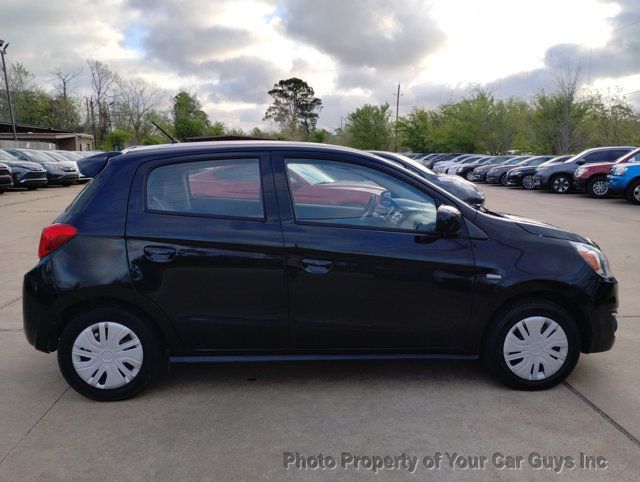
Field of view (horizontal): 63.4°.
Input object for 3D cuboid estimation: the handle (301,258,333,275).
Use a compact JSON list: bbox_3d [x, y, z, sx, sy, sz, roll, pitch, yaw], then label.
[{"bbox_3d":[-0.014,0.140,2.846,0.170,0.090,0.050,0,9,-3],"label":"handle"}]

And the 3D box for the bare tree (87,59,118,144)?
[{"bbox_3d":[-27.363,-16.308,66.241,4.197,13.430,4.197,0,9,0],"label":"bare tree"}]

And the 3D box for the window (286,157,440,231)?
[{"bbox_3d":[0.233,-0.258,2.900,0.861,0.439,0.040,0,-13,-3],"label":"window"}]

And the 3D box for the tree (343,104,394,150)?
[{"bbox_3d":[5.546,-11.908,58.852,5.786,7.404,5.786,0,9,0],"label":"tree"}]

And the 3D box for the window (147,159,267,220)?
[{"bbox_3d":[-0.627,-0.290,2.857,0.646,0.356,0.040,0,-13,-3],"label":"window"}]

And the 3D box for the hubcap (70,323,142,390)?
[{"bbox_3d":[-1.181,0.639,2.908,0.391,0.391,0.055,0,9,-3],"label":"hubcap"}]

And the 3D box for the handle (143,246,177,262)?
[{"bbox_3d":[-0.857,0.072,2.785,0.173,0.090,0.050,0,9,-3],"label":"handle"}]

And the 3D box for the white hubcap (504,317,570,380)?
[{"bbox_3d":[1.265,0.627,3.053,0.391,0.391,0.055,0,9,-3],"label":"white hubcap"}]

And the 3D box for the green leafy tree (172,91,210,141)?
[{"bbox_3d":[-15.605,-13.700,63.626,4.764,9.225,4.764,0,9,0],"label":"green leafy tree"}]

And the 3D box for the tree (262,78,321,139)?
[{"bbox_3d":[-4.961,-22.468,97.659,11.186,15.693,11.186,0,9,0],"label":"tree"}]

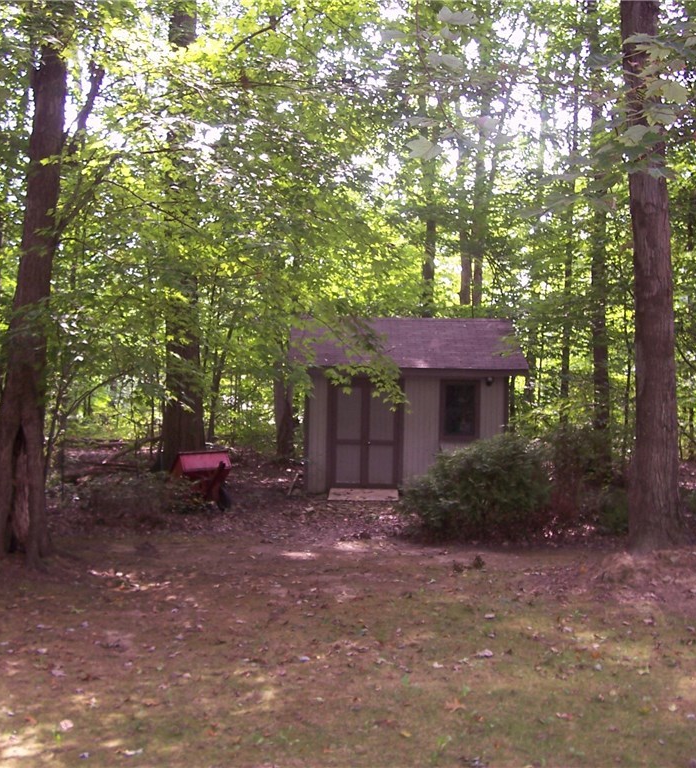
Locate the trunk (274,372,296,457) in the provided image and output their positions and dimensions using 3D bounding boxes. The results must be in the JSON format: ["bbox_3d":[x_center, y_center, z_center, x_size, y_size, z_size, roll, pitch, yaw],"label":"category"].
[{"bbox_3d":[-1.650,0.850,26.500,0.550,2.300,0.520,0,0,0],"label":"trunk"}]

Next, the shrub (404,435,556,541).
[{"bbox_3d":[1.710,1.290,13.300,1.950,1.330,1.650,0,0,0],"label":"shrub"}]

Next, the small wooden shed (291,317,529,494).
[{"bbox_3d":[1.065,0.355,19.600,4.260,3.240,3.450,0,0,-1],"label":"small wooden shed"}]

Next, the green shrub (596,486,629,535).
[{"bbox_3d":[3.620,1.690,13.500,0.550,0.640,0.500,0,0,0],"label":"green shrub"}]

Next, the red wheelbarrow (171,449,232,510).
[{"bbox_3d":[-2.330,1.520,15.950,0.880,0.950,1.000,1,0,-23],"label":"red wheelbarrow"}]

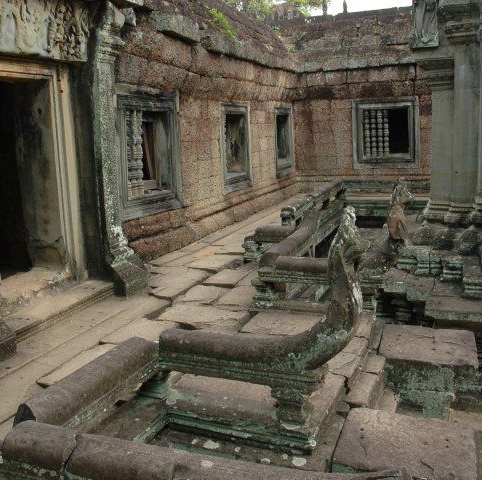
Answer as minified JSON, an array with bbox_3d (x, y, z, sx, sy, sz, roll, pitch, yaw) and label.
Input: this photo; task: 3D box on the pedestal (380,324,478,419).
[{"bbox_3d":[1.454,1.014,4.230,0.676,0.437,0.685,2,12,21],"label":"pedestal"}]

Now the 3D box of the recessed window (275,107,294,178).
[{"bbox_3d":[0.992,-2.463,13.551,0.300,1.711,1.562,2,12,21],"label":"recessed window"}]

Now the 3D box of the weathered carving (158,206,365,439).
[{"bbox_3d":[0.101,0.433,3.156,1.213,1.254,0.363,2,12,21],"label":"weathered carving"}]

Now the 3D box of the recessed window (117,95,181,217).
[{"bbox_3d":[-1.326,-1.204,7.569,0.300,1.636,1.645,2,12,21],"label":"recessed window"}]

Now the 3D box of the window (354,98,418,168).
[{"bbox_3d":[3.679,-2.695,13.645,1.628,1.678,0.300,2,12,21],"label":"window"}]

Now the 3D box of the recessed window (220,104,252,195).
[{"bbox_3d":[-0.164,-1.808,10.569,0.300,1.636,1.545,2,12,21],"label":"recessed window"}]

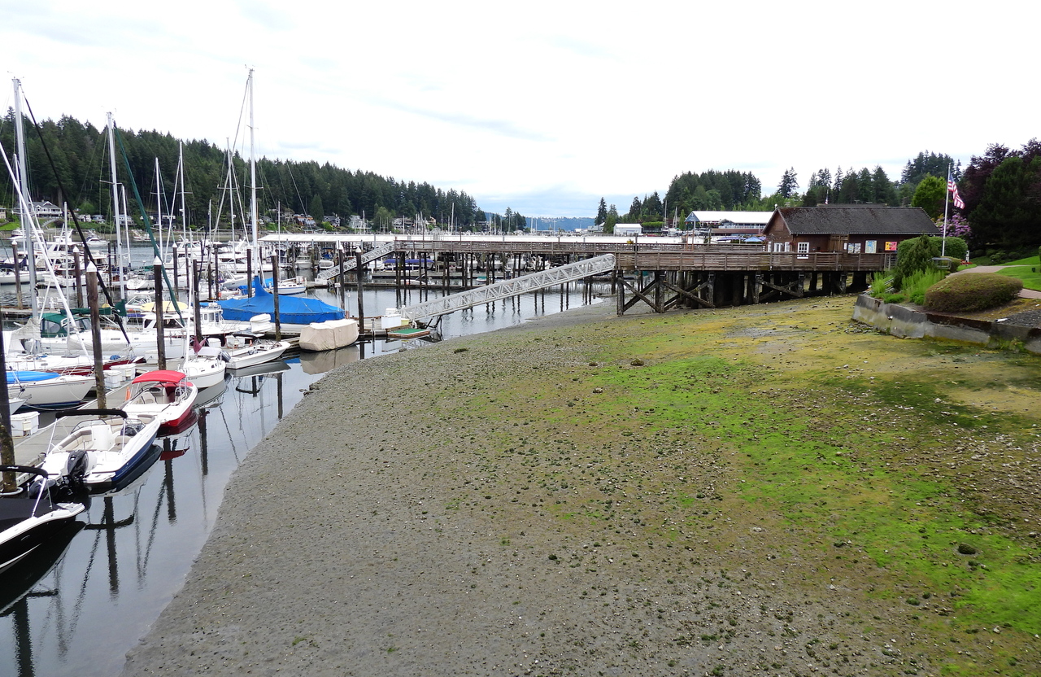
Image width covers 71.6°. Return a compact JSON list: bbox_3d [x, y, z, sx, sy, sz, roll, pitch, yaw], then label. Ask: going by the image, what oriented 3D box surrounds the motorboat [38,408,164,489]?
[{"bbox_3d":[-14.350,3.579,25.903,2.550,2.250,6.300,0,9,-2],"label":"motorboat"}]

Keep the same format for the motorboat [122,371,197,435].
[{"bbox_3d":[-15.400,2.639,31.980,2.400,2.200,5.600,0,9,-1],"label":"motorboat"}]

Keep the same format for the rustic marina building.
[{"bbox_3d":[28.200,-8.796,61.984,12.600,4.900,6.100,0,9,-2],"label":"rustic marina building"}]

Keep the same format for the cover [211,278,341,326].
[{"bbox_3d":[-19.666,-2.859,57.358,11.300,3.600,3.600,0,9,2],"label":"cover"}]

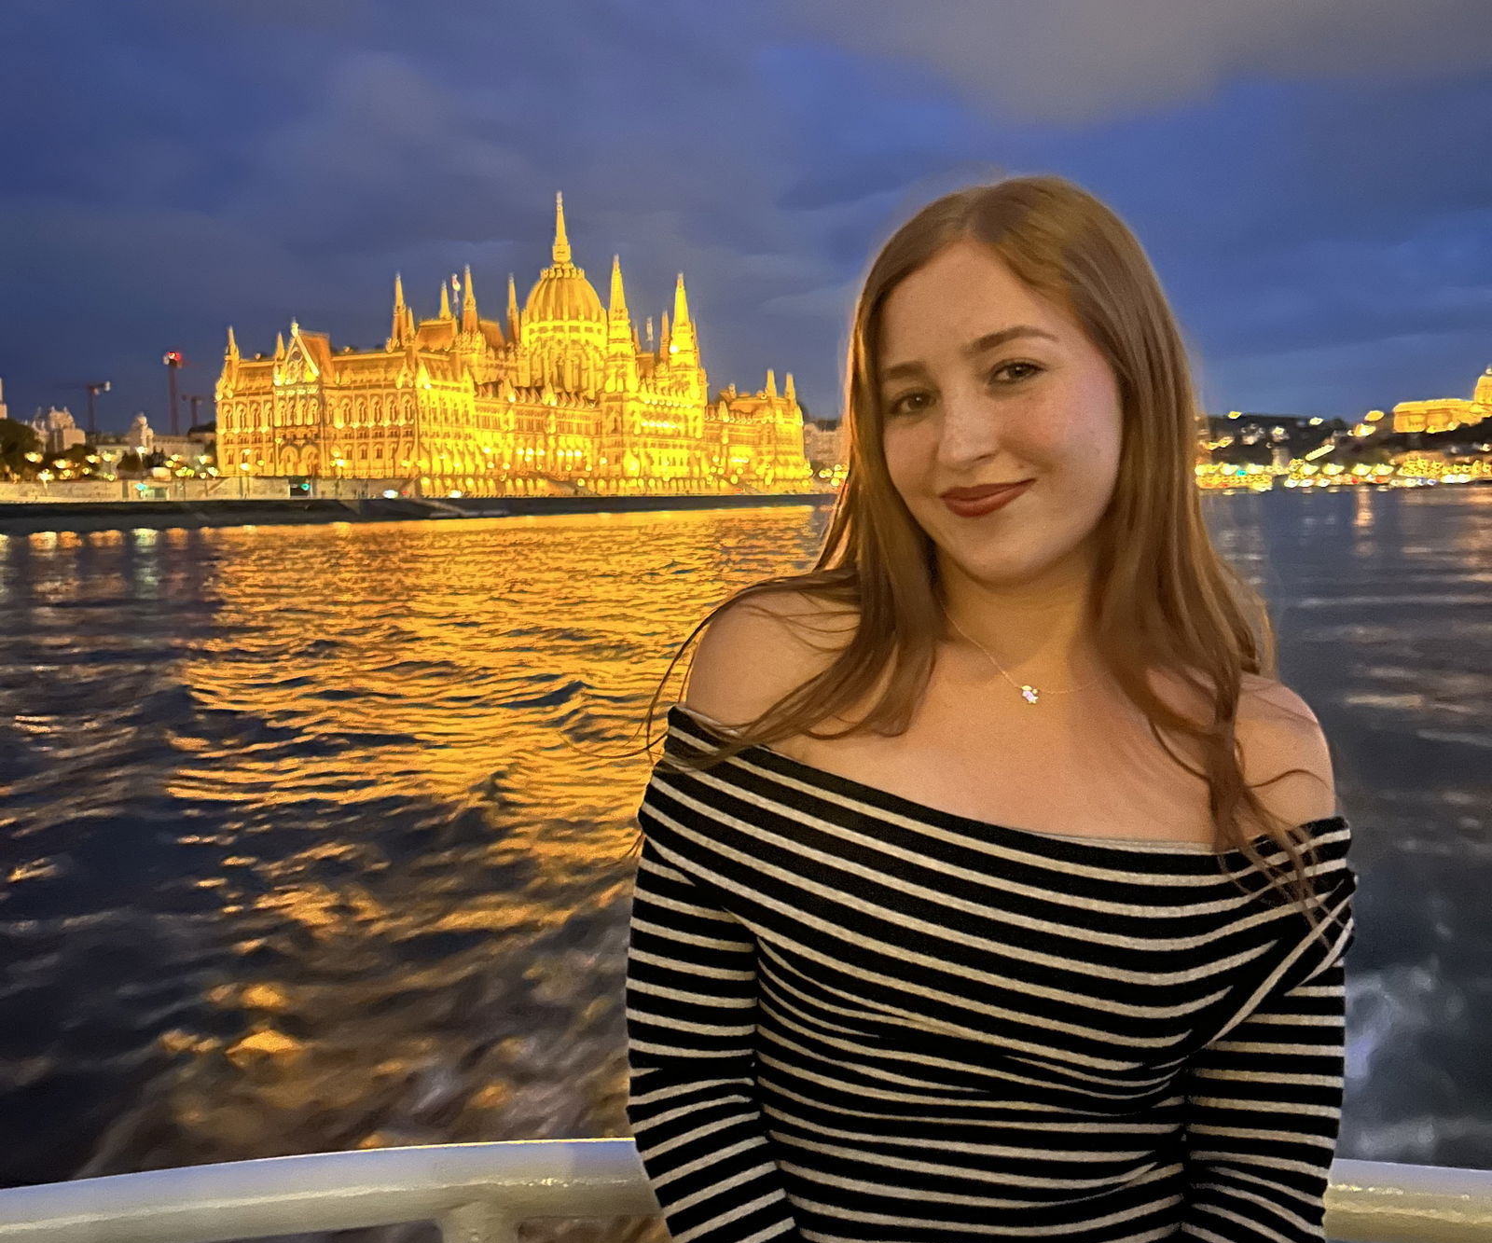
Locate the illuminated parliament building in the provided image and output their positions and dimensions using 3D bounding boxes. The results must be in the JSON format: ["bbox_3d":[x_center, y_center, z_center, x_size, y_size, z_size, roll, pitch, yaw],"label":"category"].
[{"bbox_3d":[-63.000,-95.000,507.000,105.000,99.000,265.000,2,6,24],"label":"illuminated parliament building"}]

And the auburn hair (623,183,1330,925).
[{"bbox_3d":[0.145,-0.050,0.940,0.400,0.440,0.250,1,6,17],"label":"auburn hair"}]

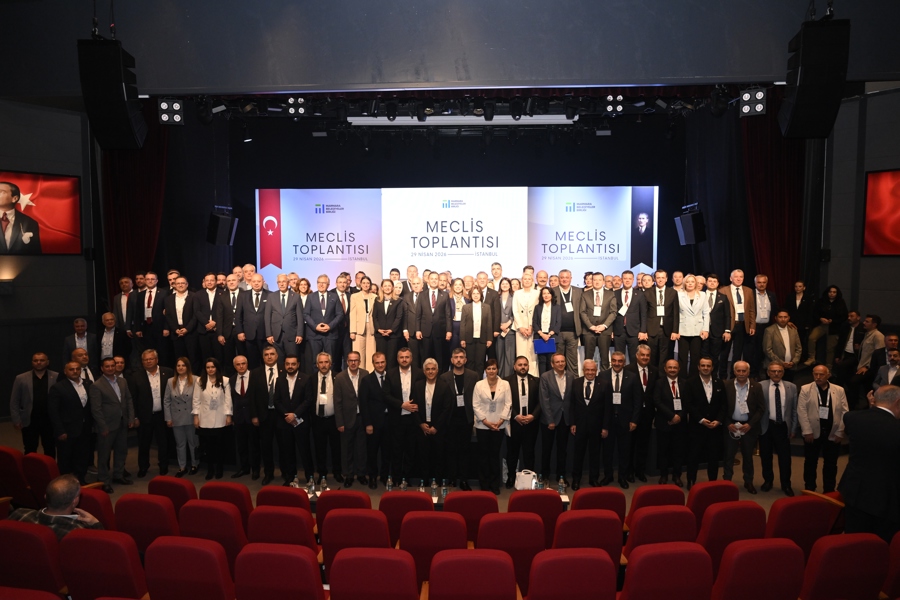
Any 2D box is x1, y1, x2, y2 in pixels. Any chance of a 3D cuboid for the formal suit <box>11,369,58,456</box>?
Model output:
[{"bbox_3d":[-5.692,1.675,8.179,0.570,1.498,0.340,-3,5,-36],"label":"formal suit"}]

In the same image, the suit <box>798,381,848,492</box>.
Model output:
[{"bbox_3d":[4.720,1.741,7.550,0.580,1.444,0.330,2,4,25],"label":"suit"}]

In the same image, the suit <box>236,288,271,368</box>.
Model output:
[{"bbox_3d":[-3.430,0.503,10.480,0.570,1.444,0.330,-1,4,-20],"label":"suit"}]

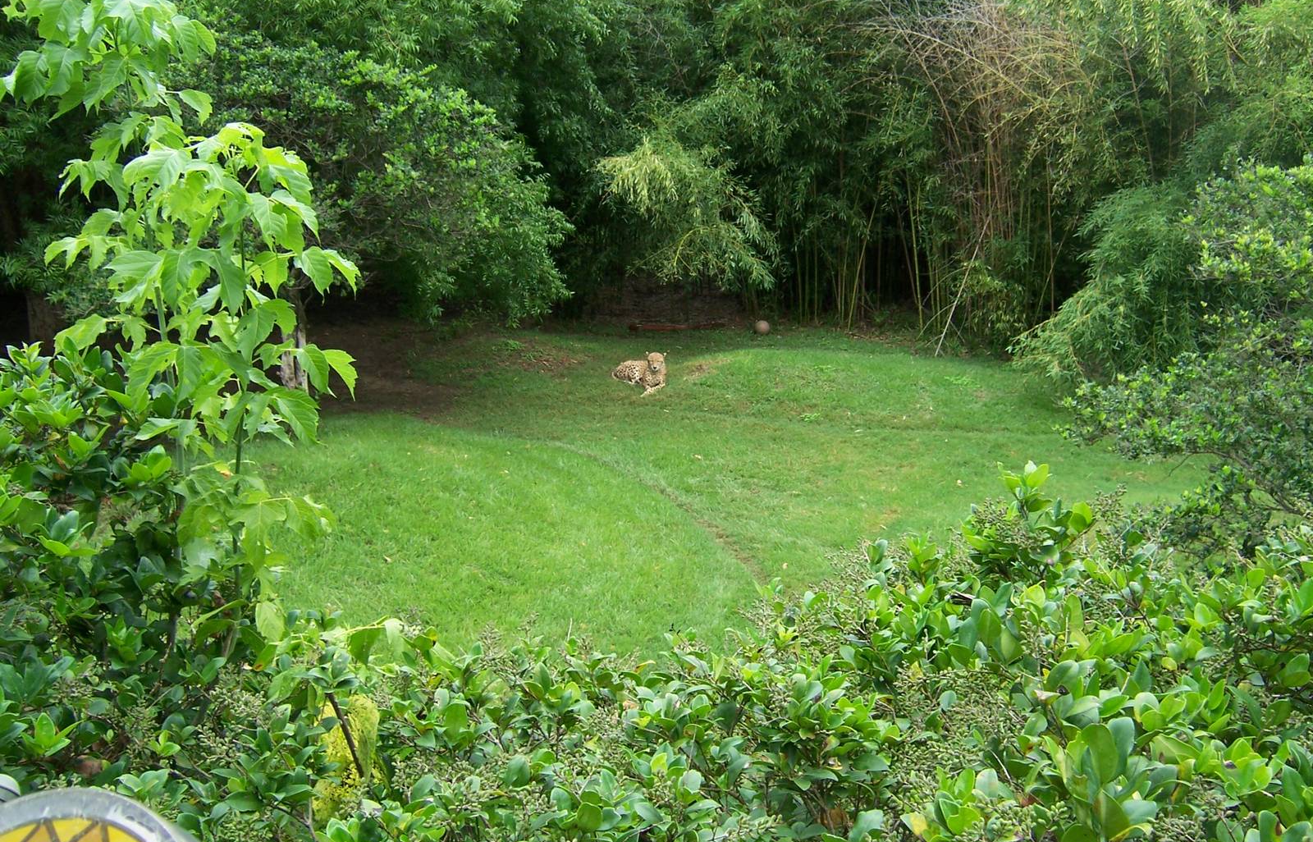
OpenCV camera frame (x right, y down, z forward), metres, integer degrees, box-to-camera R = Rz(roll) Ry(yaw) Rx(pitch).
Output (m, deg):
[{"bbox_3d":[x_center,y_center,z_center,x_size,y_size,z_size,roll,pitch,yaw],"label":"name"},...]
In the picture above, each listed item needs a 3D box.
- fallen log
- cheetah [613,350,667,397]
[{"bbox_3d":[0.379,-1.600,21.200,1.740,0.140,0.160,-3,12,-15],"label":"fallen log"},{"bbox_3d":[-0.234,-0.643,16.800,0.440,0.490,1.000,-8,14,-32],"label":"cheetah"}]

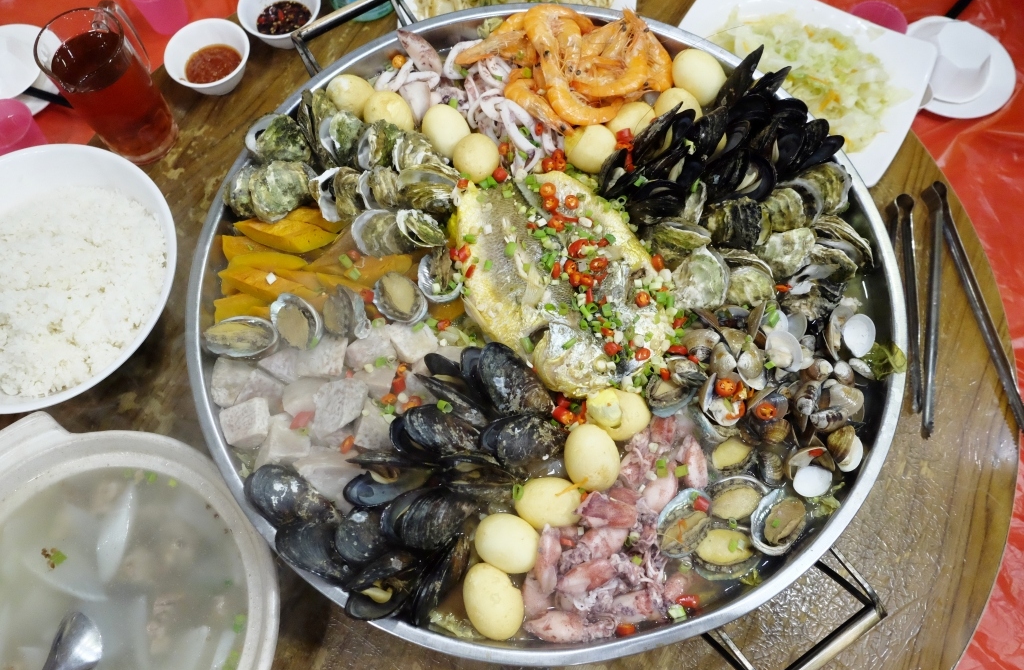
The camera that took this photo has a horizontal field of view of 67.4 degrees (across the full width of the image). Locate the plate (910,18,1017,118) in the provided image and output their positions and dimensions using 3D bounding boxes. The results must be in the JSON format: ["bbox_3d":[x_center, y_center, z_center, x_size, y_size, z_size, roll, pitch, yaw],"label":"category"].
[{"bbox_3d":[0.484,-0.297,0.847,0.140,0.020,0.140,0,68,0],"label":"plate"}]

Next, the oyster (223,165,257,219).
[{"bbox_3d":[-0.238,-0.127,0.681,0.034,0.034,0.046,4,70,2],"label":"oyster"}]

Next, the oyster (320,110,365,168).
[{"bbox_3d":[-0.154,-0.178,0.699,0.042,0.036,0.050,-12,70,-4],"label":"oyster"}]

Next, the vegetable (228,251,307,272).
[{"bbox_3d":[-0.214,-0.064,0.675,0.068,0.022,0.022,2,70,1],"label":"vegetable"}]

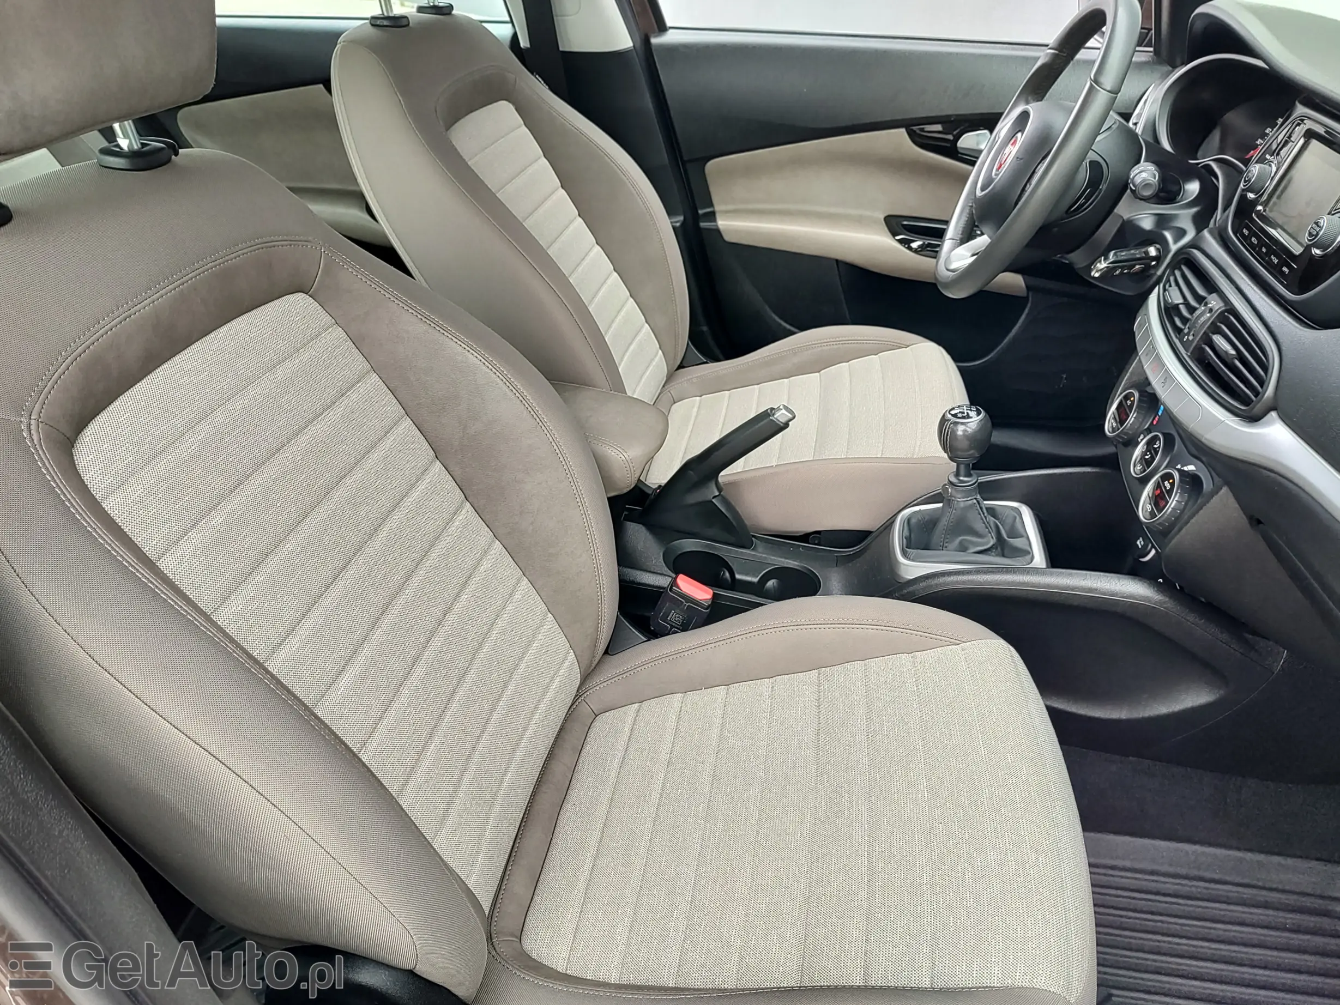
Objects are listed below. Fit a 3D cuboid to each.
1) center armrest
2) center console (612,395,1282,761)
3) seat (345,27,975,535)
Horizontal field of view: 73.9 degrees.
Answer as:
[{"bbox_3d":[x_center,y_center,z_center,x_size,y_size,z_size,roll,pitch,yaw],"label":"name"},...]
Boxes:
[{"bbox_3d":[-0.149,-0.077,1.027,0.297,0.100,0.125,6,35,9],"label":"center armrest"},{"bbox_3d":[0.210,0.040,1.023,0.920,0.355,0.240,6,35,9],"label":"center console"},{"bbox_3d":[0.029,-0.322,1.246,0.855,0.780,0.525,6,35,9],"label":"seat"}]

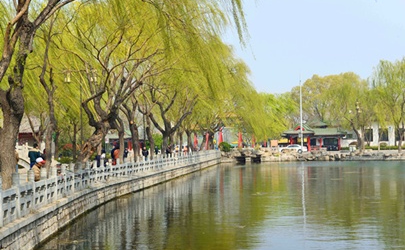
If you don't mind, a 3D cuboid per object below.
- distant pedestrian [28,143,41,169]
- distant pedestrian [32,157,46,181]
[{"bbox_3d":[-7.014,1.626,32.978,0.520,1.720,0.360,-2,-2,24],"label":"distant pedestrian"},{"bbox_3d":[-5.036,1.700,24.282,0.480,1.420,0.480,-1,-1,6],"label":"distant pedestrian"}]

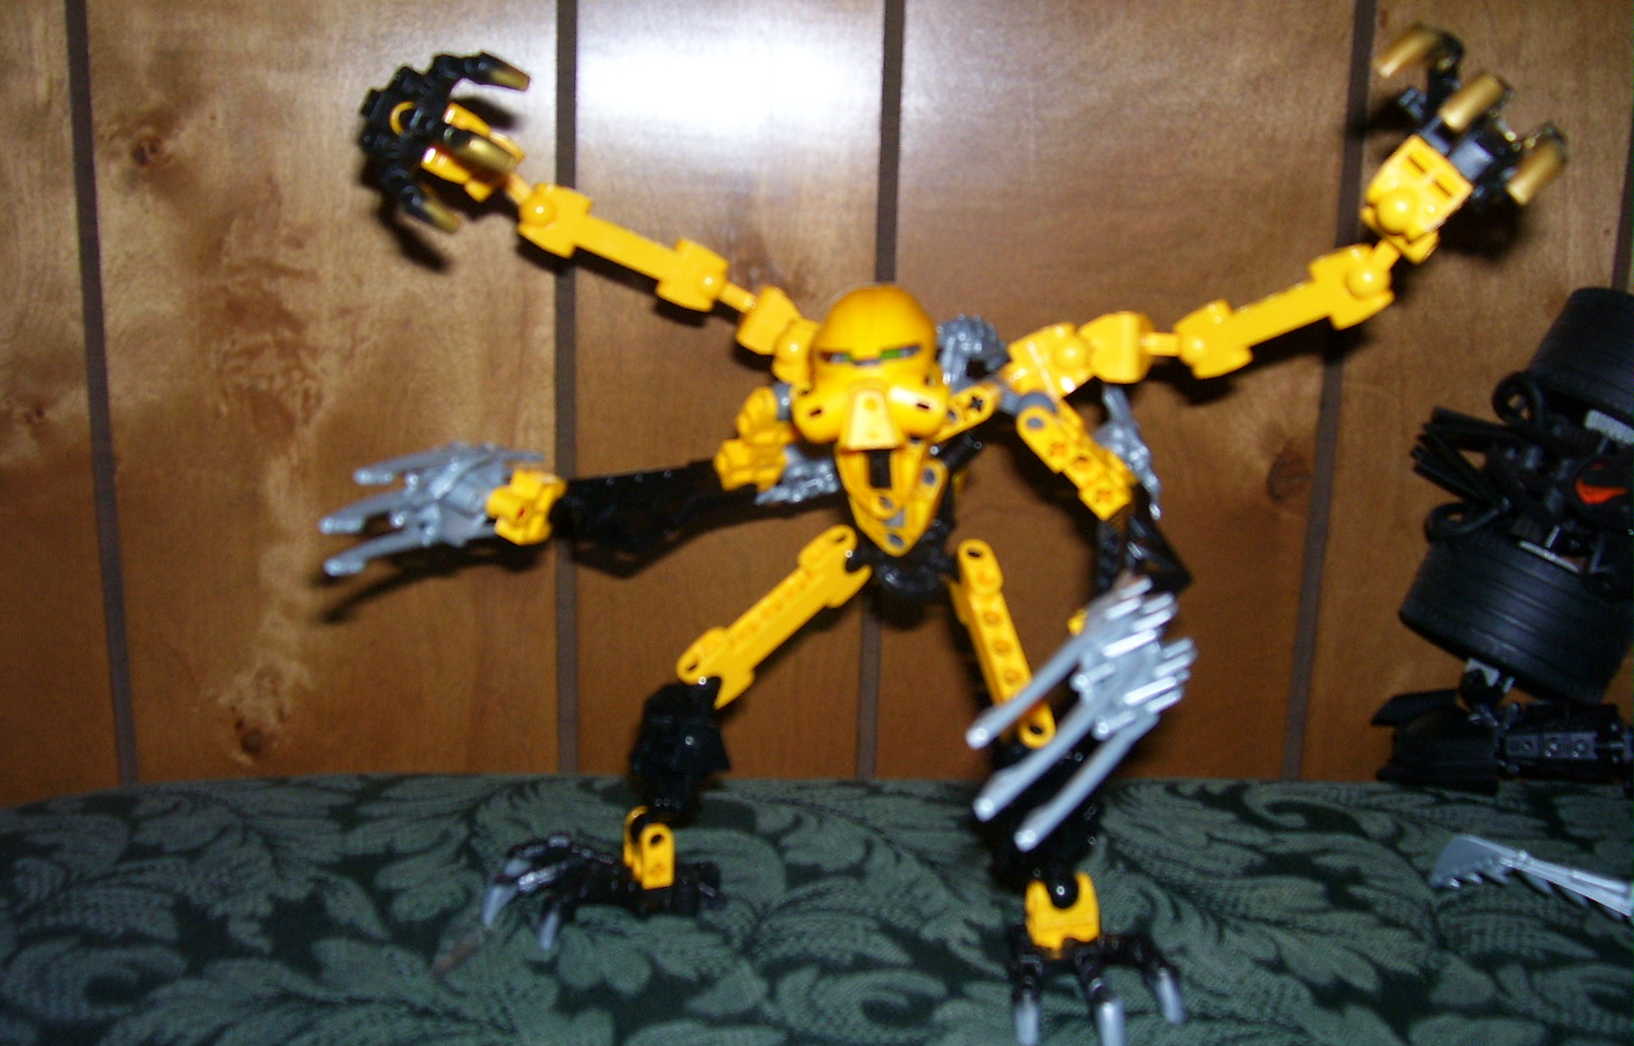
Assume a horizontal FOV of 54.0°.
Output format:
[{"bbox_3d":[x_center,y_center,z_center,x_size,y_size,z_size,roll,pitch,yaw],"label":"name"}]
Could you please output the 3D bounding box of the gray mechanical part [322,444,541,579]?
[{"bbox_3d":[-0.093,-0.004,0.387,0.055,0.027,0.021,-15,6,-21],"label":"gray mechanical part"}]

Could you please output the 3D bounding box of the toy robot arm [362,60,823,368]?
[{"bbox_3d":[-0.054,-0.077,0.400,0.133,0.042,0.054,26,0,-2],"label":"toy robot arm"}]

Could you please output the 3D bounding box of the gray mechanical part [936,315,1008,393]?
[{"bbox_3d":[0.039,-0.042,0.403,0.020,0.021,0.020,1,12,-5],"label":"gray mechanical part"}]

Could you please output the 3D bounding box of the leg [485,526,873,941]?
[{"bbox_3d":[-0.033,0.048,0.388,0.092,0.093,0.037,0,12,-10],"label":"leg"}]

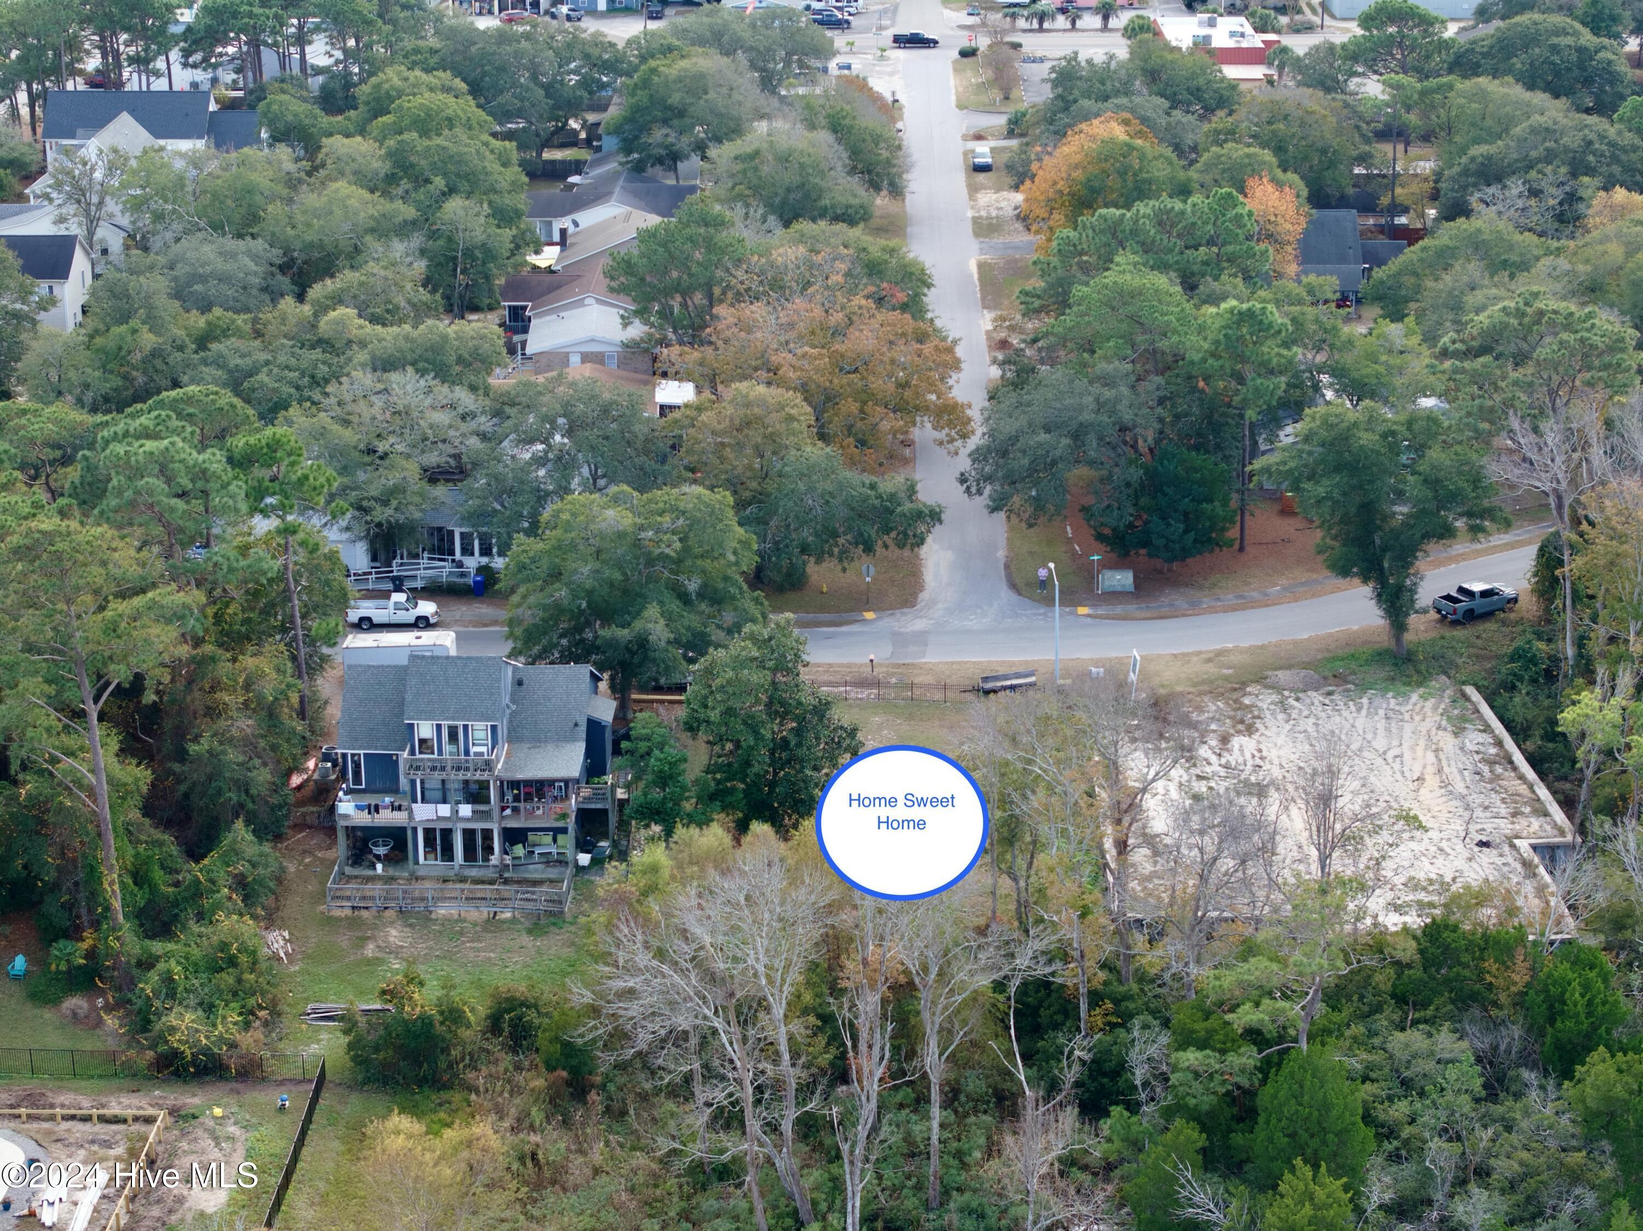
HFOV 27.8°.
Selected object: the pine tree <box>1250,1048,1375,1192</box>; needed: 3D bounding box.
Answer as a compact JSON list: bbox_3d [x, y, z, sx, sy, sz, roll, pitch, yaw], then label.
[{"bbox_3d":[20.809,20.751,139.888,5.000,6.500,5.000,-1,19,0],"label":"pine tree"}]

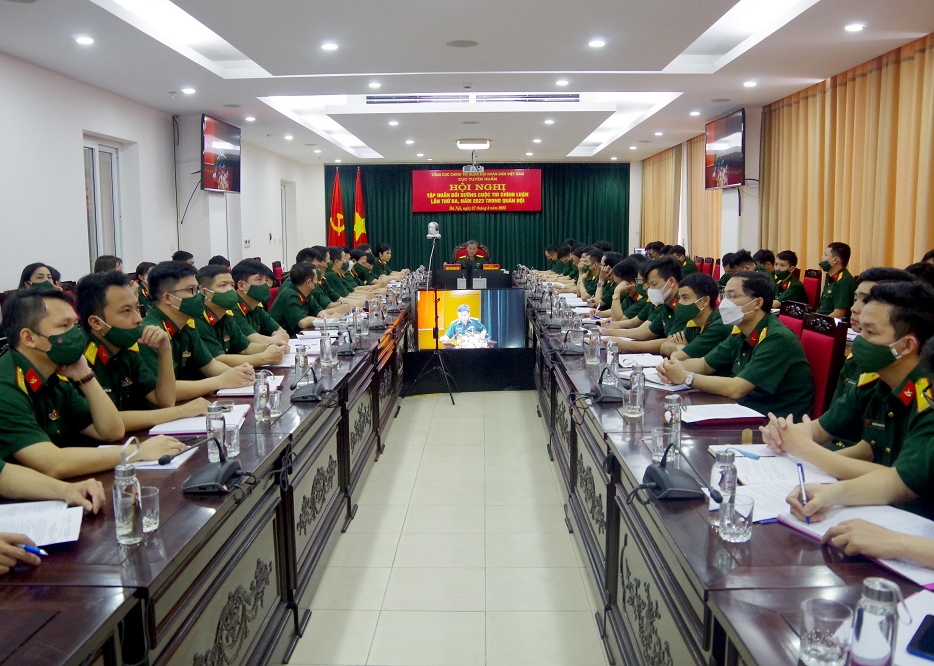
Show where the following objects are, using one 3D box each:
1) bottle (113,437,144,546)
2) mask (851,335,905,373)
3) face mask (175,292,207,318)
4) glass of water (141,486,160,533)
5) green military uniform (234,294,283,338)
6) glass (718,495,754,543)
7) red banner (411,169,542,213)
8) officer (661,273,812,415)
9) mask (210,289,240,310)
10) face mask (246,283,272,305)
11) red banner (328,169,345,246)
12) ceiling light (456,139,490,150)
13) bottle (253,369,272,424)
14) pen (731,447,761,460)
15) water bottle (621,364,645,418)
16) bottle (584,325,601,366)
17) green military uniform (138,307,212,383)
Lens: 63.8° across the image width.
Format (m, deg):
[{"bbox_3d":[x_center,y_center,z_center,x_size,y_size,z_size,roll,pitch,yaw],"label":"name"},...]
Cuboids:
[{"bbox_3d":[-0.801,0.370,1.765,0.066,0.245,0.066,0,8,1],"label":"bottle"},{"bbox_3d":[1.232,0.061,2.250,0.110,0.120,0.140,-1,8,-1],"label":"mask"},{"bbox_3d":[-1.172,-0.117,3.200,0.090,0.115,0.145,6,9,18],"label":"face mask"},{"bbox_3d":[-0.819,0.445,1.882,0.082,0.090,0.082,0,8,1],"label":"glass of water"},{"bbox_3d":[-1.366,0.019,4.836,0.350,0.550,0.470,3,9,21],"label":"green military uniform"},{"bbox_3d":[0.647,0.451,1.802,0.084,0.090,0.084,0,8,1],"label":"glass"},{"bbox_3d":[0.162,-2.357,12.400,2.130,0.710,0.050,0,8,1],"label":"red banner"},{"bbox_3d":[1.226,0.376,3.516,0.720,1.310,0.540,-2,8,-7],"label":"officer"},{"bbox_3d":[-1.365,-0.189,4.220,0.110,0.125,0.140,3,9,23],"label":"mask"},{"bbox_3d":[-1.168,-0.221,4.200,0.090,0.115,0.145,9,11,24],"label":"face mask"},{"bbox_3d":[-2.431,-2.205,14.120,0.380,1.750,0.280,0,8,1],"label":"red banner"},{"bbox_3d":[0.086,-2.723,10.800,0.490,0.100,0.450,0,8,1],"label":"ceiling light"},{"bbox_3d":[-0.786,0.239,2.861,0.063,0.195,0.063,0,8,1],"label":"bottle"},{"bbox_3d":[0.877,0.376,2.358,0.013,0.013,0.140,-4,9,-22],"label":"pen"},{"bbox_3d":[0.678,0.226,2.970,0.064,0.195,0.064,0,8,1],"label":"water bottle"},{"bbox_3d":[0.691,0.066,4.026,0.062,0.186,0.062,0,8,1],"label":"bottle"},{"bbox_3d":[-1.412,0.164,3.716,0.370,0.550,0.470,2,9,17],"label":"green military uniform"}]

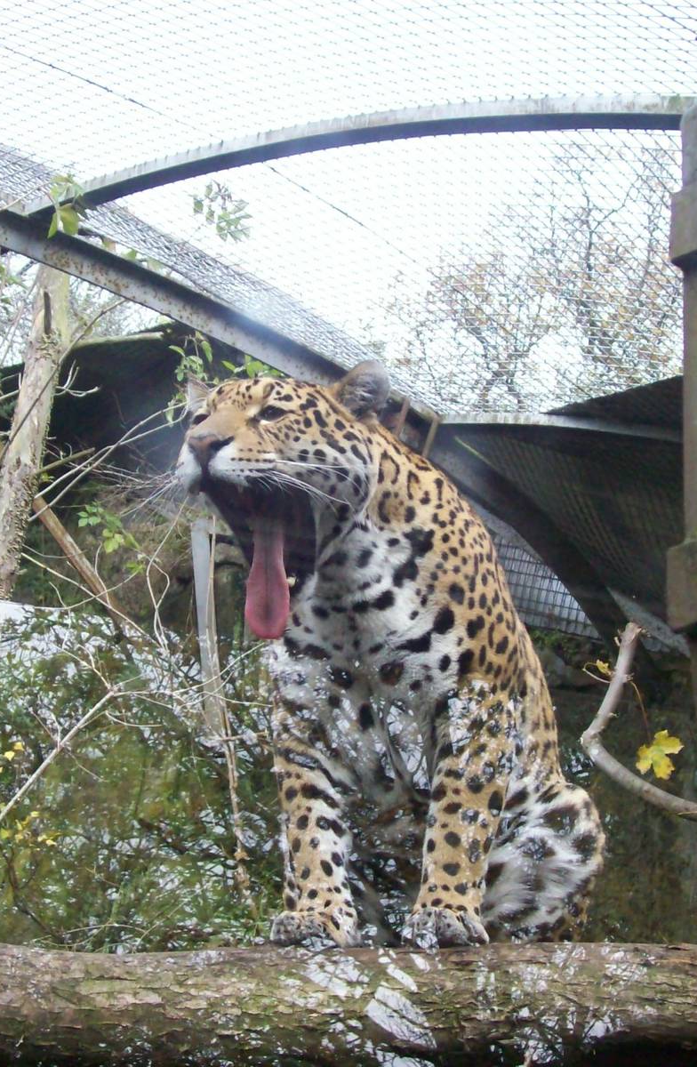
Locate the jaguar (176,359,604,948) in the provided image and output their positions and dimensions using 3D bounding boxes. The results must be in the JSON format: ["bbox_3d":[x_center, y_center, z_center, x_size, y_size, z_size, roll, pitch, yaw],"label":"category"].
[{"bbox_3d":[0.080,0.180,2.800,0.430,0.850,0.680,-6,-14,27],"label":"jaguar"}]

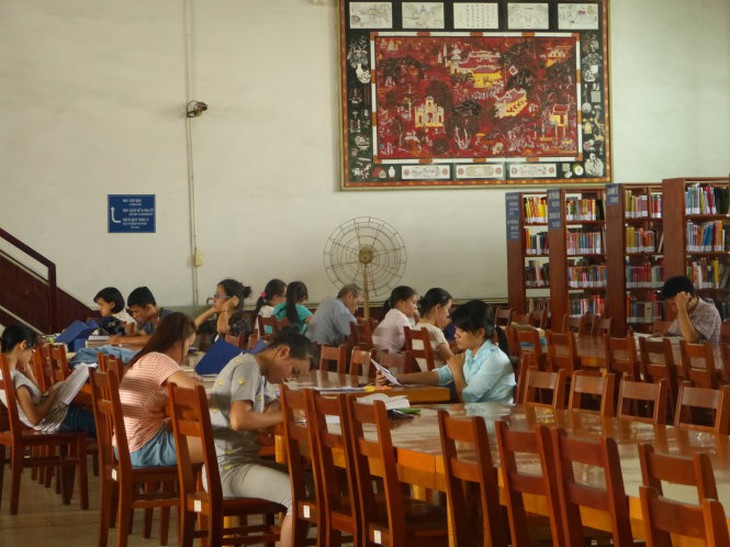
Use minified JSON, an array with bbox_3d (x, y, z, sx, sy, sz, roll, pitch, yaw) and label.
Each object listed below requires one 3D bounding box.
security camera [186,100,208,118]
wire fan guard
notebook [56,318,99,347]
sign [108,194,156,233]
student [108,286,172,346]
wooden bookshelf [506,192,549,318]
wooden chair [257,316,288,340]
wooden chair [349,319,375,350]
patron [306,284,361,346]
[{"bbox_3d":[-1.745,-1.709,23.500,0.240,0.180,0.120,-1,1,37],"label":"security camera"},{"bbox_3d":[0.000,-0.155,21.900,0.810,0.810,0.200,-2,1,2],"label":"wire fan guard"},{"bbox_3d":[-2.136,0.444,16.700,0.260,0.200,0.320,-1,1,-20],"label":"notebook"},{"bbox_3d":[-2.415,-0.620,23.400,0.505,0.395,0.020,-2,1,-20],"label":"sign"},{"bbox_3d":[-1.615,0.712,17.109,0.680,1.220,0.480,-2,1,-17],"label":"student"},{"bbox_3d":[2.135,0.116,24.309,1.100,1.982,0.440,-2,1,-20],"label":"wooden bookshelf"},{"bbox_3d":[-0.590,0.827,19.179,0.520,0.950,0.430,-1,1,-20],"label":"wooden chair"},{"bbox_3d":[0.200,0.815,16.355,0.510,0.940,0.390,-2,1,-21],"label":"wooden chair"},{"bbox_3d":[-0.080,0.704,18.507,0.720,1.190,0.500,-2,1,-22],"label":"patron"}]

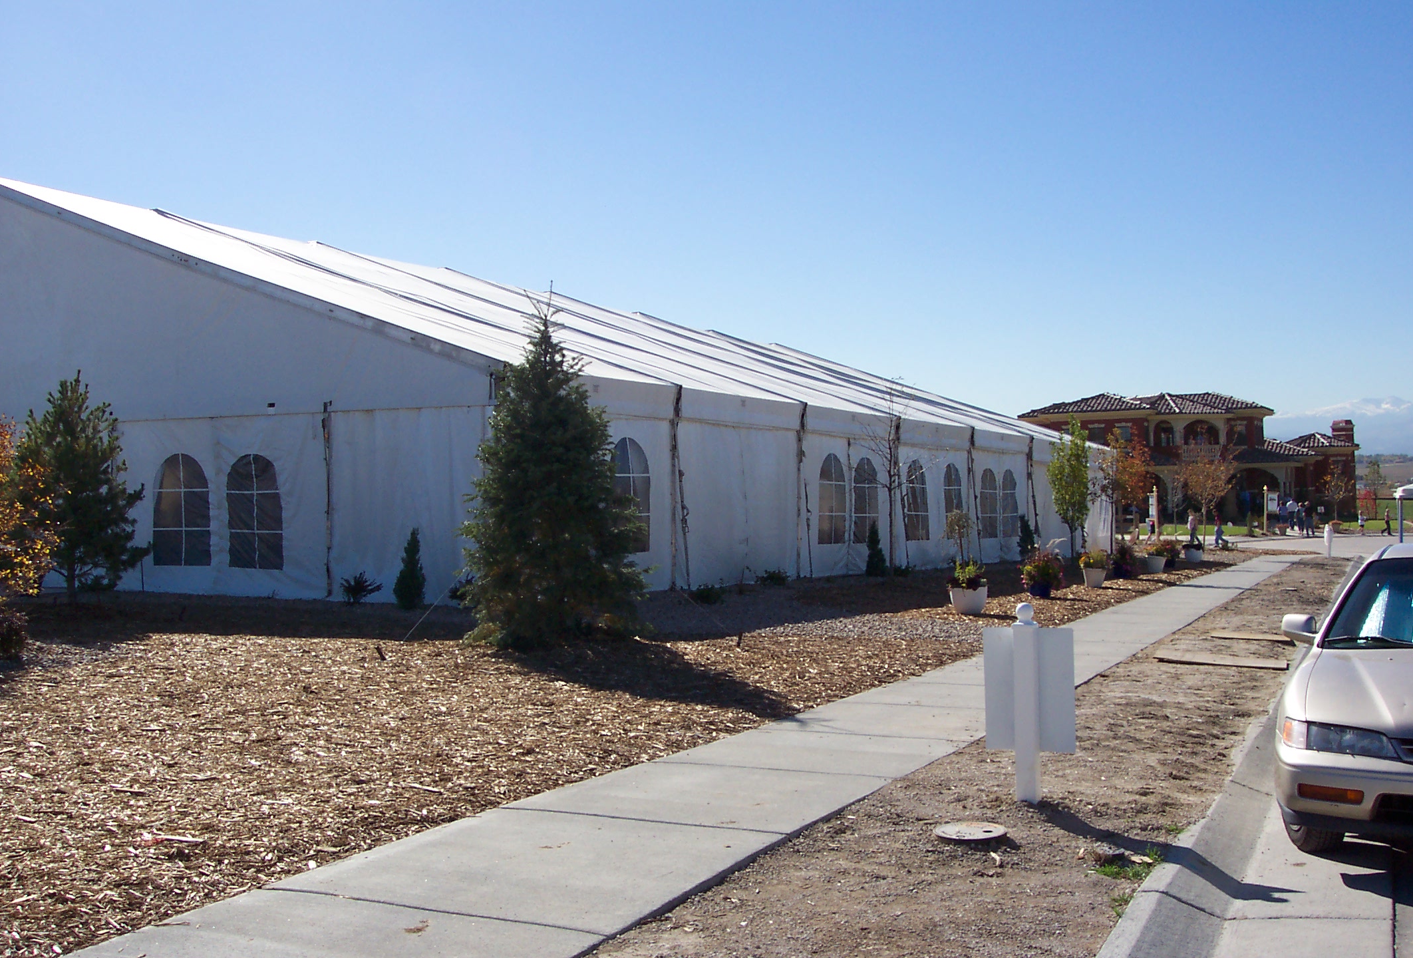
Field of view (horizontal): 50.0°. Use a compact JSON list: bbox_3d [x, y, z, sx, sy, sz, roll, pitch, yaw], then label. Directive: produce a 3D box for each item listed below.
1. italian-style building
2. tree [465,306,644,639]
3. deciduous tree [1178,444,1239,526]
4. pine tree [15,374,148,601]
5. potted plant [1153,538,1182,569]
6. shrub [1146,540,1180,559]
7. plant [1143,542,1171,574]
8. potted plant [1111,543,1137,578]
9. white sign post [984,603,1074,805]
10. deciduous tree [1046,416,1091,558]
[{"bbox_3d":[30.840,-1.500,97.000,19.000,8.400,14.000,-1,-1,31],"label":"italian-style building"},{"bbox_3d":[-1.651,-0.049,16.400,2.000,3.700,2.000,0,-1,0],"label":"tree"},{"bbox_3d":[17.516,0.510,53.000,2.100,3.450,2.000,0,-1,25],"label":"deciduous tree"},{"bbox_3d":[-9.219,0.133,22.400,1.950,3.400,1.950,0,-1,25],"label":"pine tree"},{"bbox_3d":[11.074,1.792,36.400,0.660,0.740,0.660,0,-1,25],"label":"potted plant"},{"bbox_3d":[10.531,1.633,35.000,0.750,0.480,0.650,0,-1,25],"label":"shrub"},{"bbox_3d":[10.045,1.764,33.800,0.620,0.760,0.620,0,-1,25],"label":"plant"},{"bbox_3d":[8.630,1.680,31.300,0.570,0.770,0.570,0,-1,25],"label":"potted plant"},{"bbox_3d":[1.613,1.125,7.580,0.480,1.000,0.130,0,-1,22],"label":"white sign post"},{"bbox_3d":[10.488,0.211,43.800,1.300,4.100,1.300,0,-1,25],"label":"deciduous tree"}]

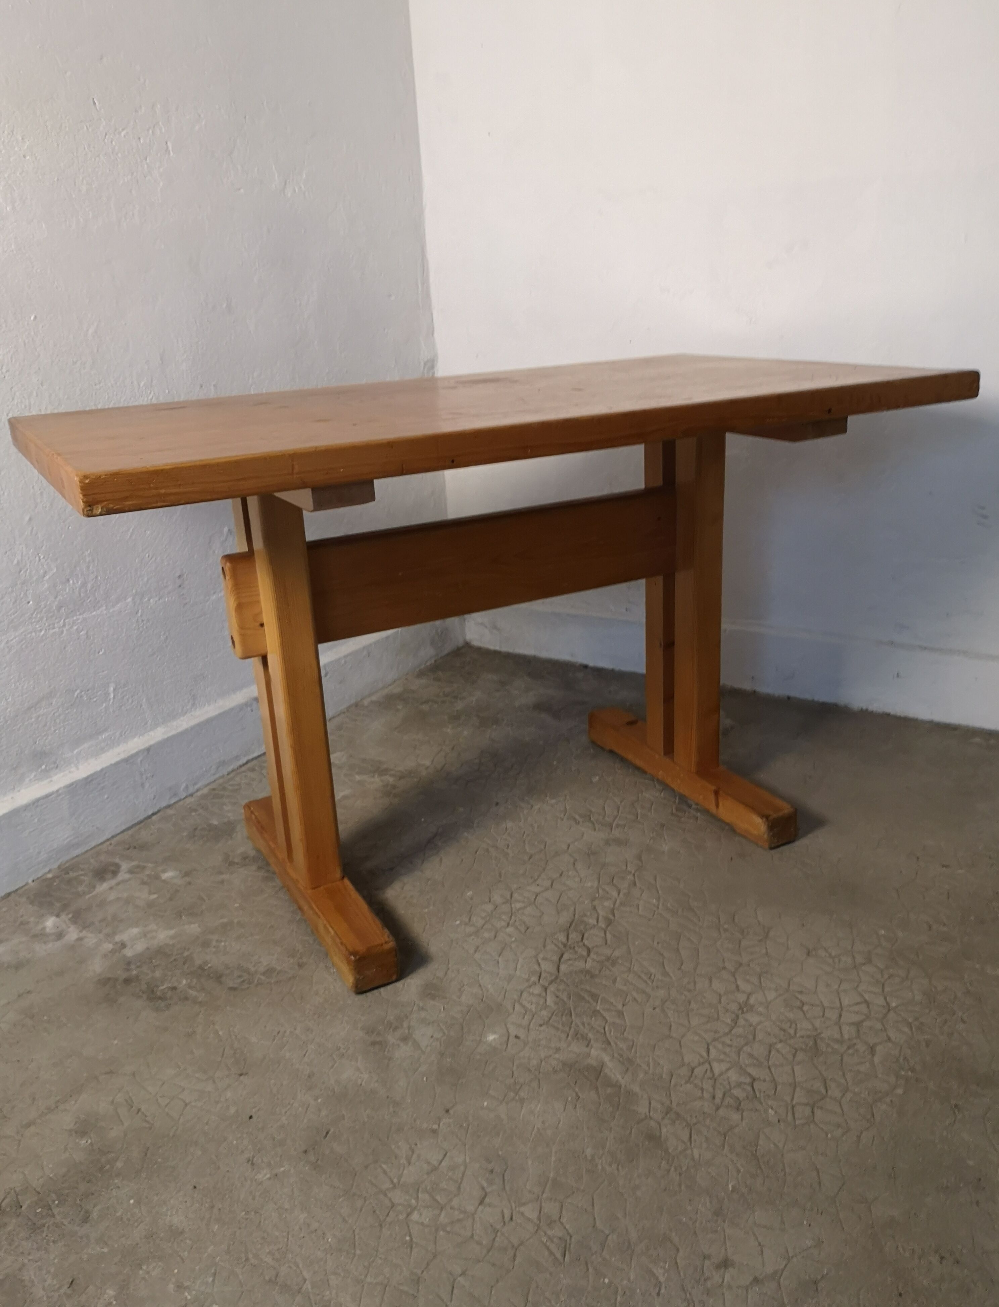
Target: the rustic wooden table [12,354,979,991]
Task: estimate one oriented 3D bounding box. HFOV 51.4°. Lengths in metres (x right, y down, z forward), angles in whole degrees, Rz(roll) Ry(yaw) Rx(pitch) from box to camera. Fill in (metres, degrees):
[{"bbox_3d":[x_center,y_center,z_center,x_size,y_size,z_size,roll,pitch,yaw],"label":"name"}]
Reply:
[{"bbox_3d":[0.004,-0.034,1.645,1.240,0.730,0.690,-13,21,-26],"label":"rustic wooden table"}]

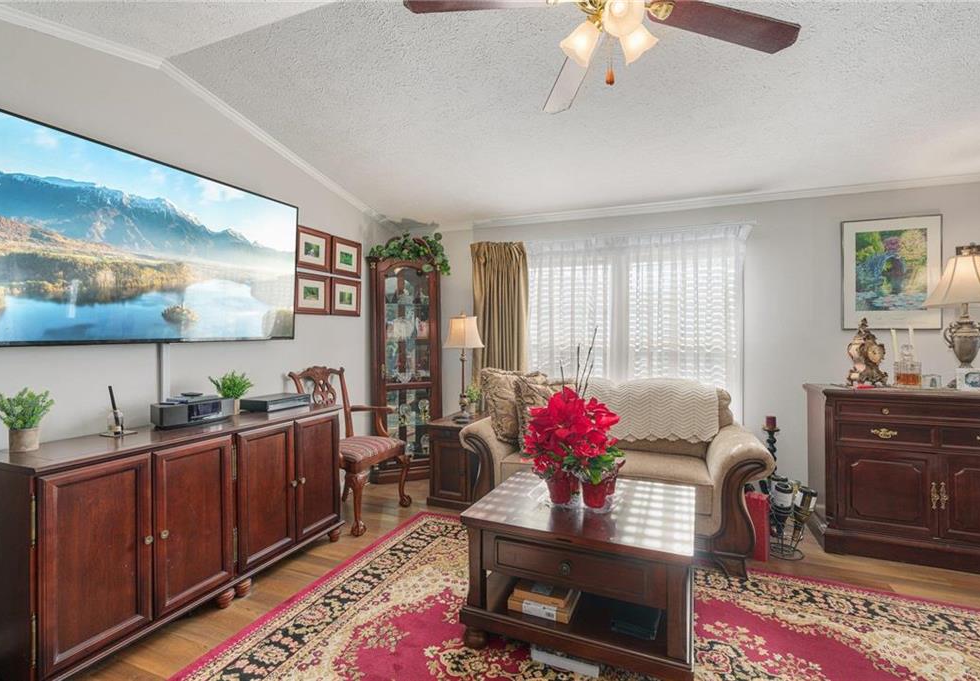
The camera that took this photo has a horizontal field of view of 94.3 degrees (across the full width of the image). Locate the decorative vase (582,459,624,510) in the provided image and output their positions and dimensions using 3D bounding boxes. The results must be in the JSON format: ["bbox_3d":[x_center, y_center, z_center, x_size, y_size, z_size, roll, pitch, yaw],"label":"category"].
[{"bbox_3d":[0.466,0.591,1.862,0.165,0.170,0.165,0,1,22],"label":"decorative vase"}]

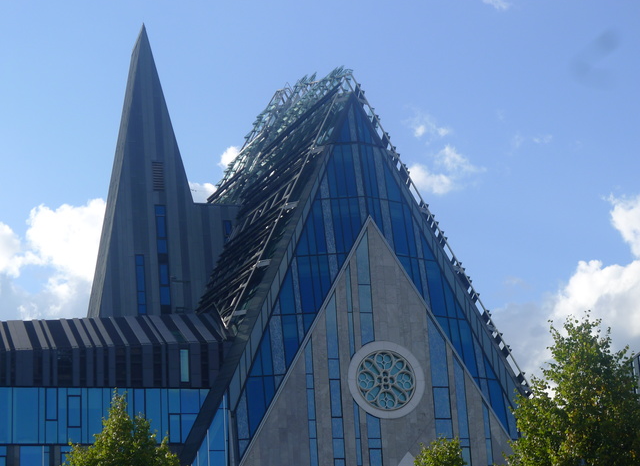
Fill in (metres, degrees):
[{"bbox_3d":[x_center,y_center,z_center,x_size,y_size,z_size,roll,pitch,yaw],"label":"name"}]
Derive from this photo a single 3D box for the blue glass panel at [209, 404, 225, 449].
[{"bbox_3d":[-6.168,11.673,99.453,0.970,2.550,0.100,2,-20,-14],"label":"blue glass panel"}]

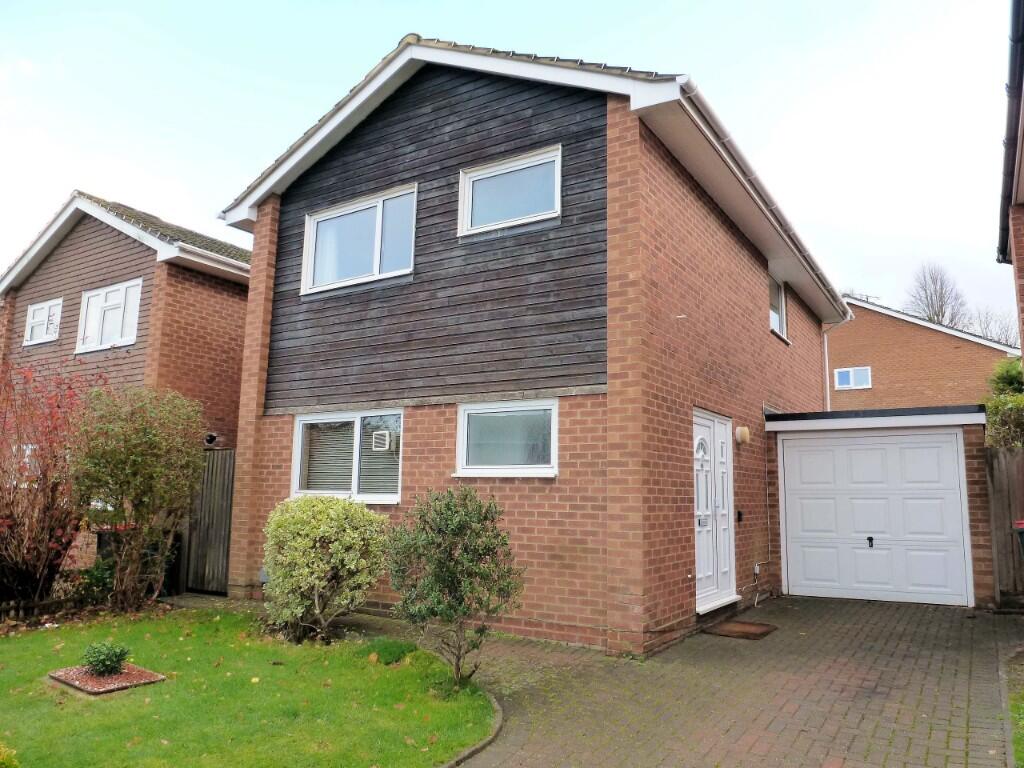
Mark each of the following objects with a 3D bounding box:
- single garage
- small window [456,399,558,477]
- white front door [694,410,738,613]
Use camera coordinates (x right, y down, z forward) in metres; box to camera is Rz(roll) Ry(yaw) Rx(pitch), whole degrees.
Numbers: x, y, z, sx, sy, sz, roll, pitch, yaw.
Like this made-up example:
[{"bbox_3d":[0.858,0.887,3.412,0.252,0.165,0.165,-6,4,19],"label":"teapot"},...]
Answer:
[{"bbox_3d":[5.850,1.838,10.969,2.565,2.379,5.200,-4,-10,33],"label":"single garage"},{"bbox_3d":[-0.043,0.555,7.136,1.214,0.776,0.100,-4,-10,33],"label":"small window"},{"bbox_3d":[2.233,1.354,7.803,0.100,2.101,1.401,-4,-10,33],"label":"white front door"}]

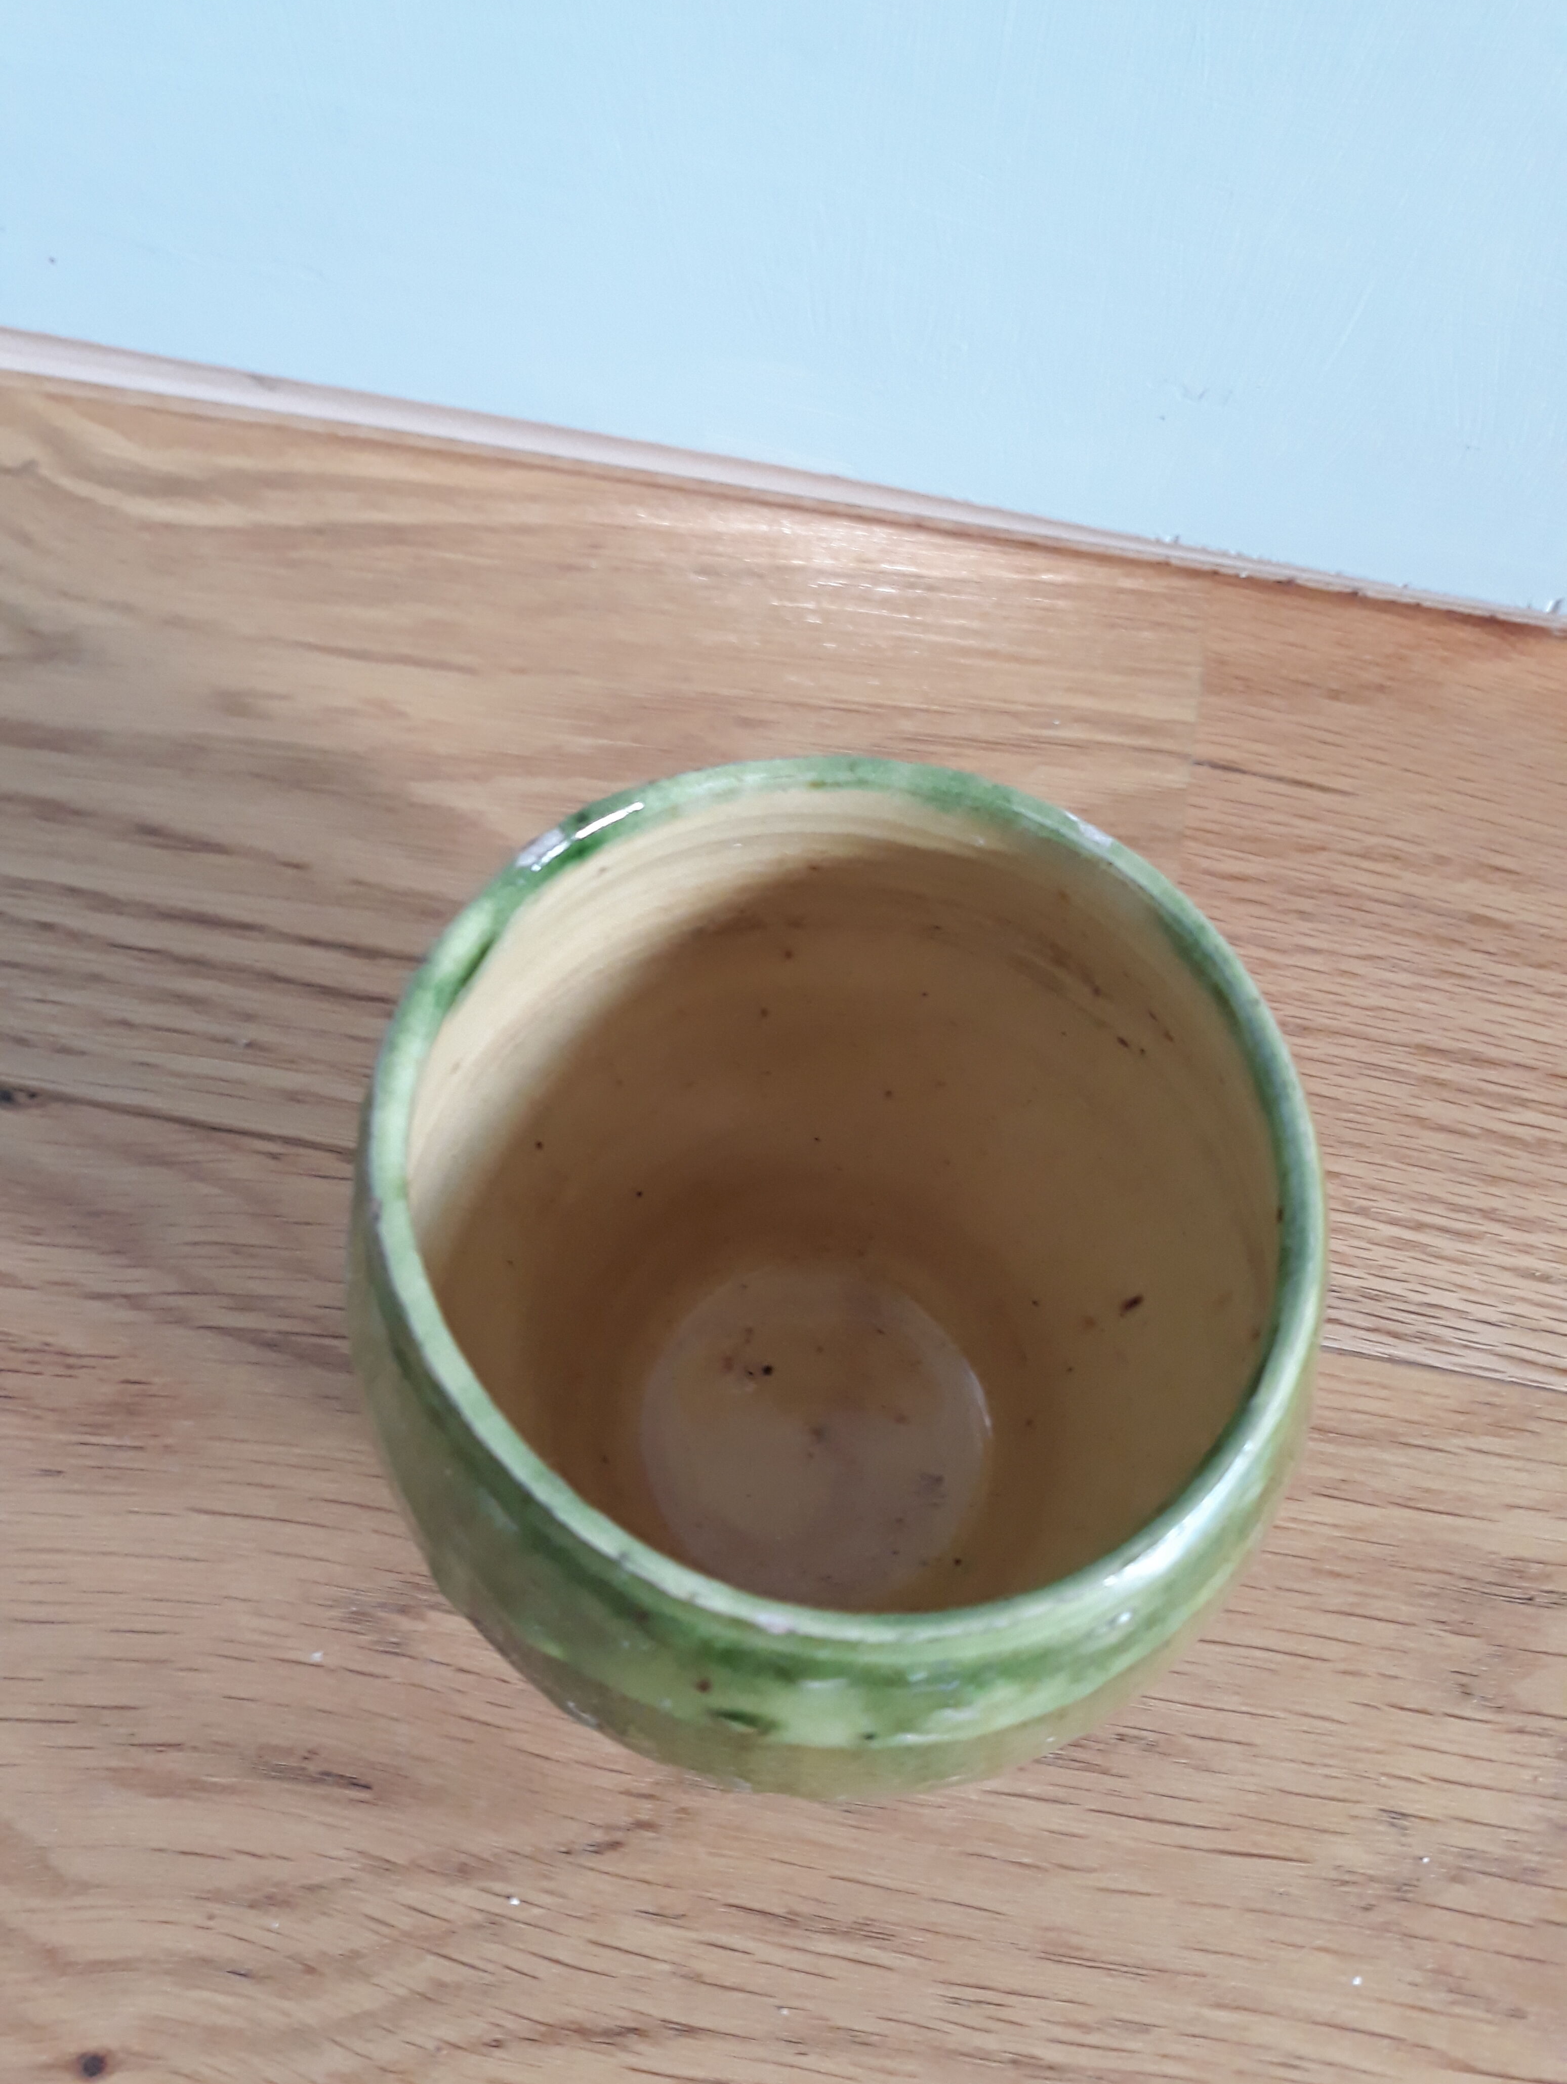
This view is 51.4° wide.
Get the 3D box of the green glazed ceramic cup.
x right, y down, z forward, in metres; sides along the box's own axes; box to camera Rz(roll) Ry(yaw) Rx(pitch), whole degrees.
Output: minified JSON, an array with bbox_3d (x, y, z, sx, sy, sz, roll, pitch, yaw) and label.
[{"bbox_3d":[0.006,0.039,0.225,0.118,0.121,0.118,0,62,-1],"label":"green glazed ceramic cup"}]

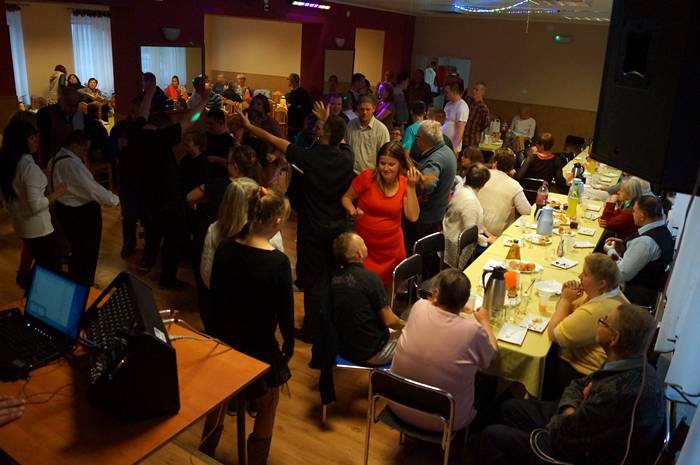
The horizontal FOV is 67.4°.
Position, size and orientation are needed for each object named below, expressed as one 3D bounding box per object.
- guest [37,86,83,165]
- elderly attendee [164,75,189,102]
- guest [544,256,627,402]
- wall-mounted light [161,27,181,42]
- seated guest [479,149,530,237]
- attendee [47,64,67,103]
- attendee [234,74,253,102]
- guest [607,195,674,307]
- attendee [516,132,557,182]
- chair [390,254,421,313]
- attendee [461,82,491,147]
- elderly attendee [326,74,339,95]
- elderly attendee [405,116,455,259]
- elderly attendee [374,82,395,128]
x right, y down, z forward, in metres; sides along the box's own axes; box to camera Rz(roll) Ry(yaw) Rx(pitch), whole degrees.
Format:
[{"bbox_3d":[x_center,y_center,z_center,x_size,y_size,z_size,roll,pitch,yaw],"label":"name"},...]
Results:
[{"bbox_3d":[-2.962,-0.722,5.695,0.550,1.654,0.400,-4,22,-19],"label":"guest"},{"bbox_3d":[-3.670,-2.588,11.039,0.500,1.250,0.600,-8,24,-28],"label":"elderly attendee"},{"bbox_3d":[1.566,0.751,3.366,0.720,1.270,0.520,15,24,29],"label":"guest"},{"bbox_3d":[-2.221,-2.452,6.500,0.150,0.160,0.290,14,23,26],"label":"wall-mounted light"},{"bbox_3d":[1.485,-0.164,5.453,0.750,1.250,0.520,-11,25,-32],"label":"seated guest"},{"bbox_3d":[-5.929,-2.723,10.850,0.550,1.400,0.500,-2,22,-14],"label":"attendee"},{"bbox_3d":[-2.413,-2.837,11.843,0.500,1.270,0.600,-11,25,-32],"label":"attendee"},{"bbox_3d":[2.498,0.287,4.686,0.740,1.300,0.520,15,24,29],"label":"guest"},{"bbox_3d":[2.518,-0.596,7.011,0.520,1.300,0.750,15,24,29],"label":"attendee"},{"bbox_3d":[0.625,0.675,4.086,0.520,0.820,0.460,15,24,29],"label":"chair"},{"bbox_3d":[2.154,-1.723,9.220,0.360,1.800,0.500,-10,24,-30],"label":"attendee"},{"bbox_3d":[-0.437,-2.940,12.249,0.480,1.380,0.500,13,23,23],"label":"elderly attendee"},{"bbox_3d":[0.649,-0.157,4.696,0.500,1.690,0.500,10,22,17],"label":"elderly attendee"},{"bbox_3d":[0.556,-1.661,8.910,0.480,1.747,0.360,-4,22,-17],"label":"elderly attendee"}]

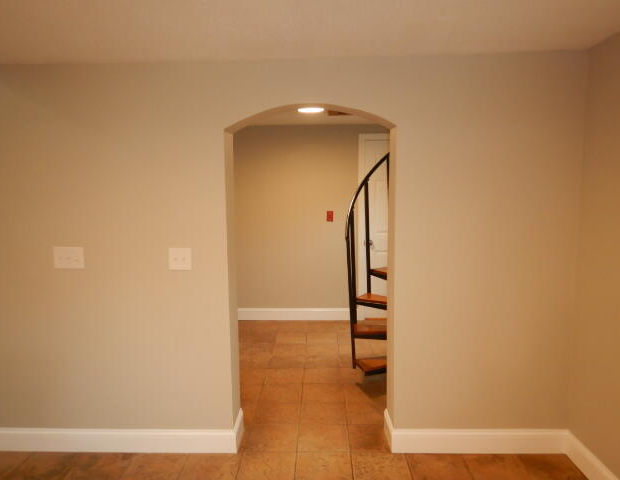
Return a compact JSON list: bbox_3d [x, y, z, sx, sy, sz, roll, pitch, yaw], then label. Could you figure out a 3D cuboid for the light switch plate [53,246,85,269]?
[{"bbox_3d":[-1.351,0.099,2.488,0.171,0.124,0.018,-1,7,2],"label":"light switch plate"}]

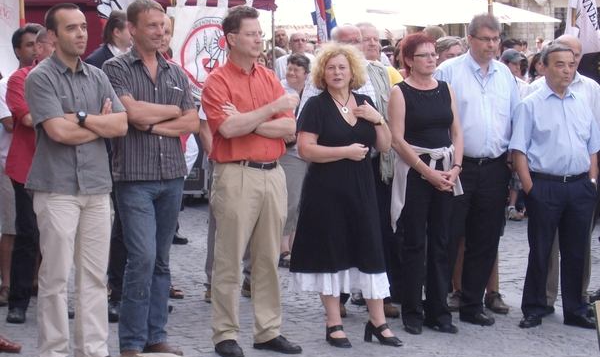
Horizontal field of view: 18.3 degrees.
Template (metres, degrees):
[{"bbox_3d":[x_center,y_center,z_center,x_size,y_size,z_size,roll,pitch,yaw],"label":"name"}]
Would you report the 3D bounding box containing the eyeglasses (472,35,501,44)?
[{"bbox_3d":[1.079,-0.823,10.980,0.145,0.038,0.145,-1,11,-25],"label":"eyeglasses"}]

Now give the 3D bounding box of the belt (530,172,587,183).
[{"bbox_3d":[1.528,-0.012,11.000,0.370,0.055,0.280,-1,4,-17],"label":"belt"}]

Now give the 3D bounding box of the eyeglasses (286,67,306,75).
[{"bbox_3d":[-0.008,-0.828,14.450,0.140,0.040,0.140,2,3,33],"label":"eyeglasses"}]

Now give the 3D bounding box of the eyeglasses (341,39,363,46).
[{"bbox_3d":[0.306,-0.828,11.330,0.140,0.040,0.140,-2,10,-28],"label":"eyeglasses"}]

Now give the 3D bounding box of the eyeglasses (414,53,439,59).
[{"bbox_3d":[0.690,-0.696,10.650,0.140,0.037,0.140,-2,7,-37],"label":"eyeglasses"}]

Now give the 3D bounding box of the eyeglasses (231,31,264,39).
[{"bbox_3d":[-0.274,-0.740,9.660,0.140,0.040,0.140,3,4,43],"label":"eyeglasses"}]

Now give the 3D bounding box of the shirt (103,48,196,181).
[{"bbox_3d":[-0.765,-0.325,9.490,0.500,0.690,0.300,-2,3,-29],"label":"shirt"}]

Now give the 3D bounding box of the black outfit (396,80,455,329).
[{"bbox_3d":[0.723,0.149,10.720,0.390,1.430,0.290,-1,4,-22],"label":"black outfit"}]

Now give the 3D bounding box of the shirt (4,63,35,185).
[{"bbox_3d":[-1.518,-0.331,11.050,0.520,0.730,0.310,-2,4,-32],"label":"shirt"}]

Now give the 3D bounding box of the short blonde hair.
[{"bbox_3d":[0.213,-0.611,10.180,0.300,0.275,0.260,0,3,6],"label":"short blonde hair"}]

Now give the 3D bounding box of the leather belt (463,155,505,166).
[{"bbox_3d":[1.034,-0.109,11.000,0.400,0.055,0.300,-1,4,-20],"label":"leather belt"}]

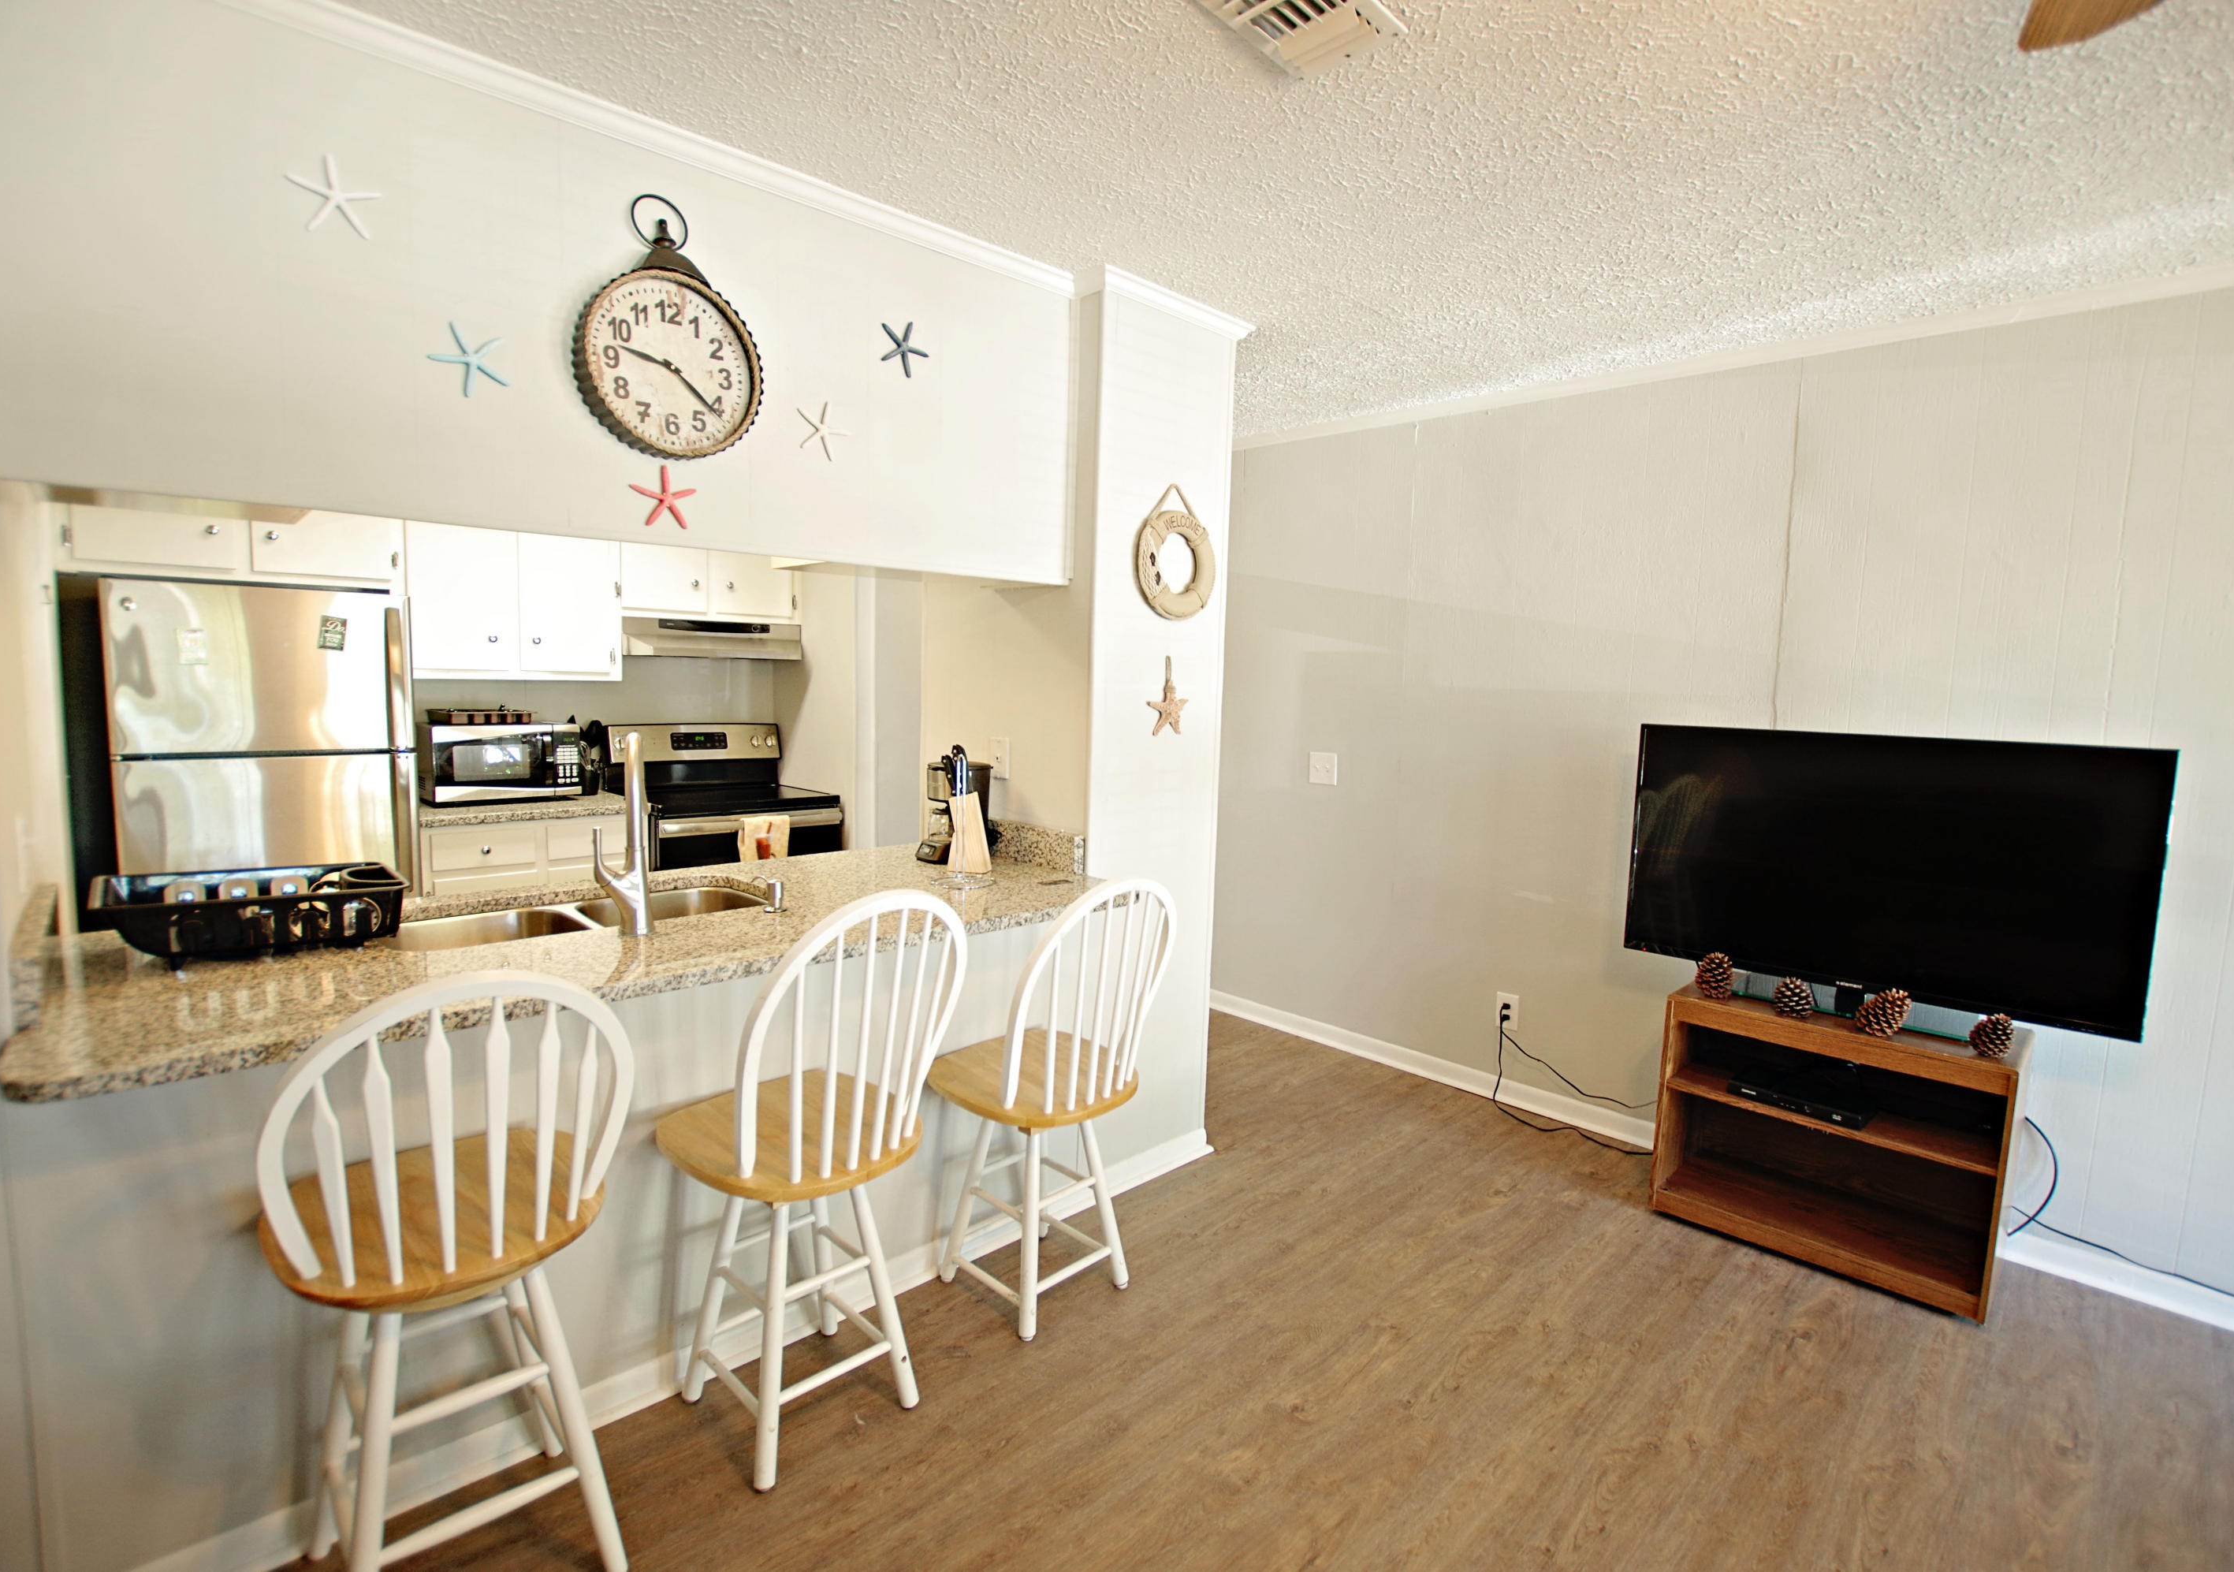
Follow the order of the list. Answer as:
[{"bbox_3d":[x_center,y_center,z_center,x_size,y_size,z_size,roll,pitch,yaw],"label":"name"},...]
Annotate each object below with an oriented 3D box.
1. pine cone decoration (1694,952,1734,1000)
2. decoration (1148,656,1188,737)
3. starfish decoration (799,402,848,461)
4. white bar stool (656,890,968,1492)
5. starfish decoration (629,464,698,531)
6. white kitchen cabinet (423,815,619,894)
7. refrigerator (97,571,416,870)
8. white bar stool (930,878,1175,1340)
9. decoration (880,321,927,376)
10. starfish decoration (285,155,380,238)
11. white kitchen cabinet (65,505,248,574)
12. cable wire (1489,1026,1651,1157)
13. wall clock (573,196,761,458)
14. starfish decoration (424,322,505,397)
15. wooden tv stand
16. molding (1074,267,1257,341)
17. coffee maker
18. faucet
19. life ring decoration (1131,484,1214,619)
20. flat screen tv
[{"bbox_3d":[1.686,0.533,2.768,0.098,0.118,0.098,8,8,43],"label":"pine cone decoration"},{"bbox_3d":[0.143,-0.248,2.728,0.160,0.218,0.028,-4,8,-41],"label":"decoration"},{"bbox_3d":[-0.625,-0.758,2.107,0.119,0.120,0.018,-4,8,-41],"label":"starfish decoration"},{"bbox_3d":[-0.554,0.695,1.856,0.500,1.080,0.420,7,9,41],"label":"white bar stool"},{"bbox_3d":[-0.862,-0.555,1.884,0.125,0.117,0.020,-5,9,-42],"label":"starfish decoration"},{"bbox_3d":[-2.249,0.538,3.697,0.620,0.870,0.600,-5,9,-42],"label":"white kitchen cabinet"},{"bbox_3d":[-2.790,0.188,3.285,0.703,1.644,0.740,-4,8,-41],"label":"refrigerator"},{"bbox_3d":[-0.143,0.681,2.229,0.490,1.040,0.410,8,9,44],"label":"white bar stool"},{"bbox_3d":[-0.473,-0.980,2.210,0.114,0.118,0.018,-4,8,-41],"label":"decoration"},{"bbox_3d":[-1.206,-0.913,1.520,0.118,0.118,0.020,-5,9,-42],"label":"starfish decoration"},{"bbox_3d":[-2.977,-0.876,3.068,0.390,0.430,0.320,-5,9,-42],"label":"white kitchen cabinet"},{"bbox_3d":[1.501,1.011,3.286,0.530,0.270,0.130,8,8,43],"label":"cable wire"},{"bbox_3d":[-0.831,-0.851,1.837,0.327,0.462,0.070,-5,9,-42],"label":"wall clock"},{"bbox_3d":[-1.110,-0.726,1.686,0.113,0.116,0.018,-4,8,-41],"label":"starfish decoration"},{"bbox_3d":[1.909,0.901,2.631,0.410,0.610,0.700,-5,9,-44],"label":"wooden tv stand"},{"bbox_3d":[0.128,-1.248,2.593,0.550,0.050,0.140,-5,9,-42],"label":"molding"},{"bbox_3d":[-0.448,0.071,2.810,0.215,0.280,0.160,-4,8,-43],"label":"coffee maker"},{"bbox_3d":[-1.022,0.083,2.004,0.115,0.390,0.240,-2,7,-29],"label":"faucet"},{"bbox_3d":[0.162,-0.625,2.640,0.287,0.355,0.037,-5,9,-42],"label":"life ring decoration"},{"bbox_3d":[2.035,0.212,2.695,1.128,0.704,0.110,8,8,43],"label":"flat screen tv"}]

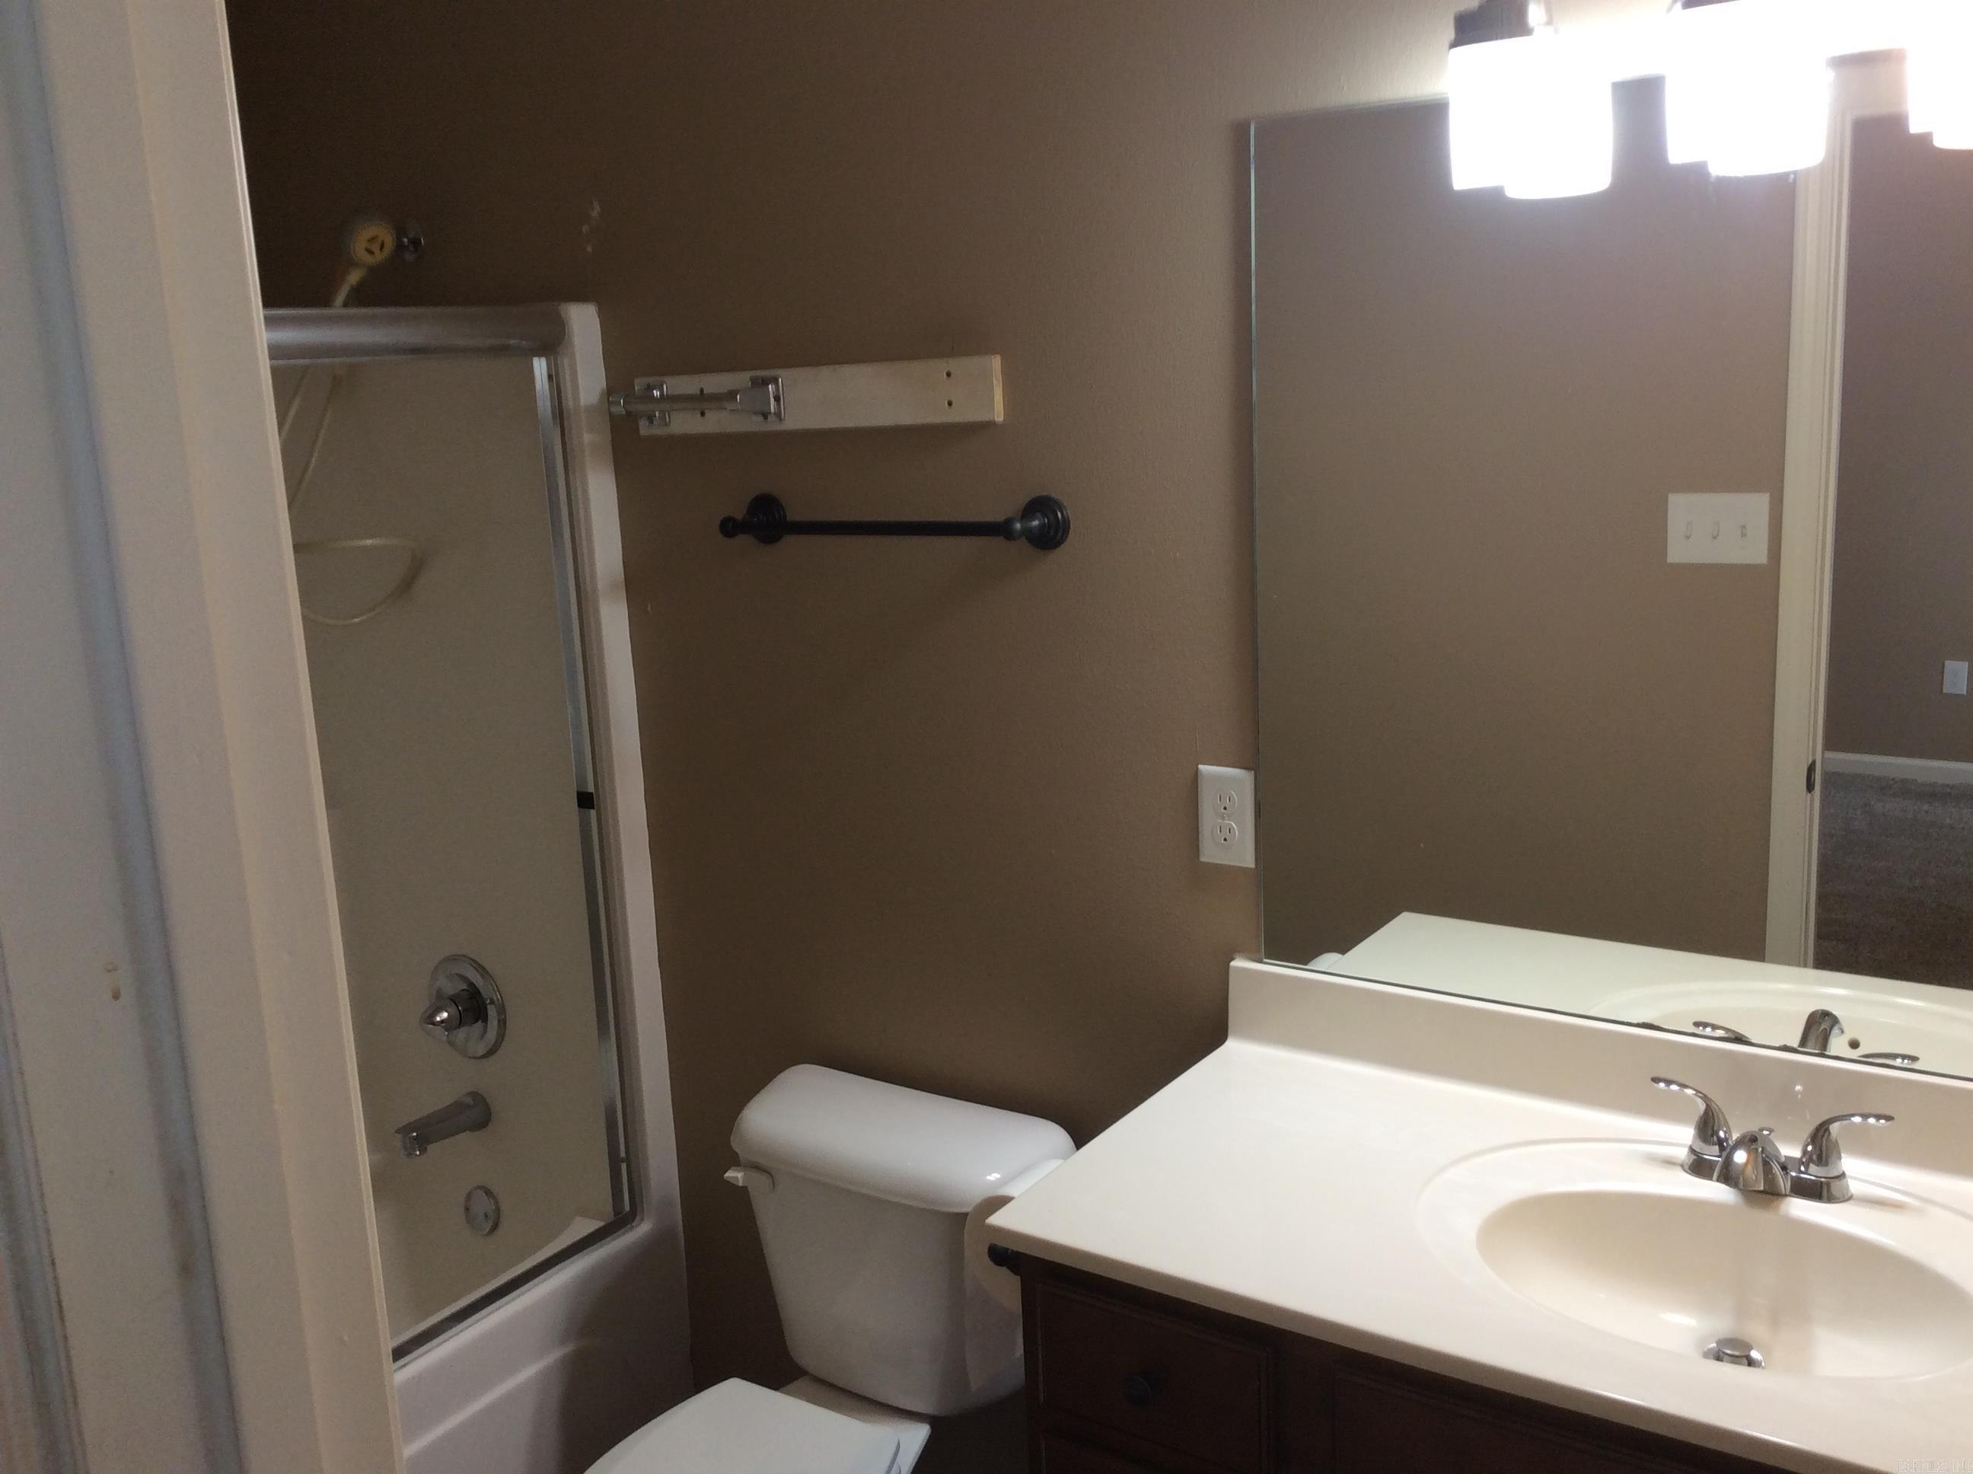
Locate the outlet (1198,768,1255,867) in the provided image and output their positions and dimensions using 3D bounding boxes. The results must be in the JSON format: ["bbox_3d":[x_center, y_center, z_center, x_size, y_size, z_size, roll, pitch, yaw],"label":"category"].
[{"bbox_3d":[0.289,0.097,2.198,0.074,0.119,0.009,5,14,34],"label":"outlet"}]

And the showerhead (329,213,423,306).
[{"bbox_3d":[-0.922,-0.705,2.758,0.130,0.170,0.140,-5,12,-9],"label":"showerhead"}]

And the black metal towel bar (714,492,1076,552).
[{"bbox_3d":[-0.138,-0.274,2.356,0.525,0.069,0.088,5,14,34],"label":"black metal towel bar"}]

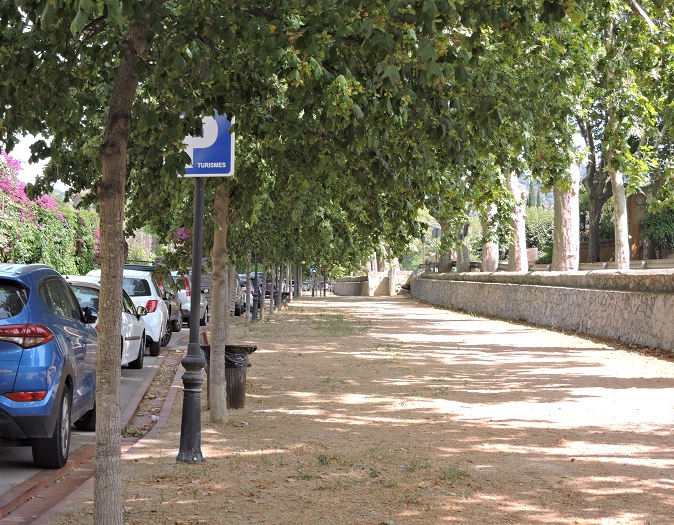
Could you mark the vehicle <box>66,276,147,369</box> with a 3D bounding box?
[{"bbox_3d":[-3.950,0.940,20.200,1.730,1.510,4.100,1,-1,-2],"label":"vehicle"}]

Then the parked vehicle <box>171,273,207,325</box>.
[{"bbox_3d":[-4.840,1.070,38.900,1.780,1.620,4.300,1,-1,-1],"label":"parked vehicle"}]

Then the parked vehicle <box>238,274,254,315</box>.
[{"bbox_3d":[-4.200,1.250,53.700,1.760,1.530,4.200,1,-1,-1],"label":"parked vehicle"}]

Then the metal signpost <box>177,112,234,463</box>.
[{"bbox_3d":[-1.160,0.155,10.800,0.600,2.960,0.240,1,-1,20],"label":"metal signpost"}]

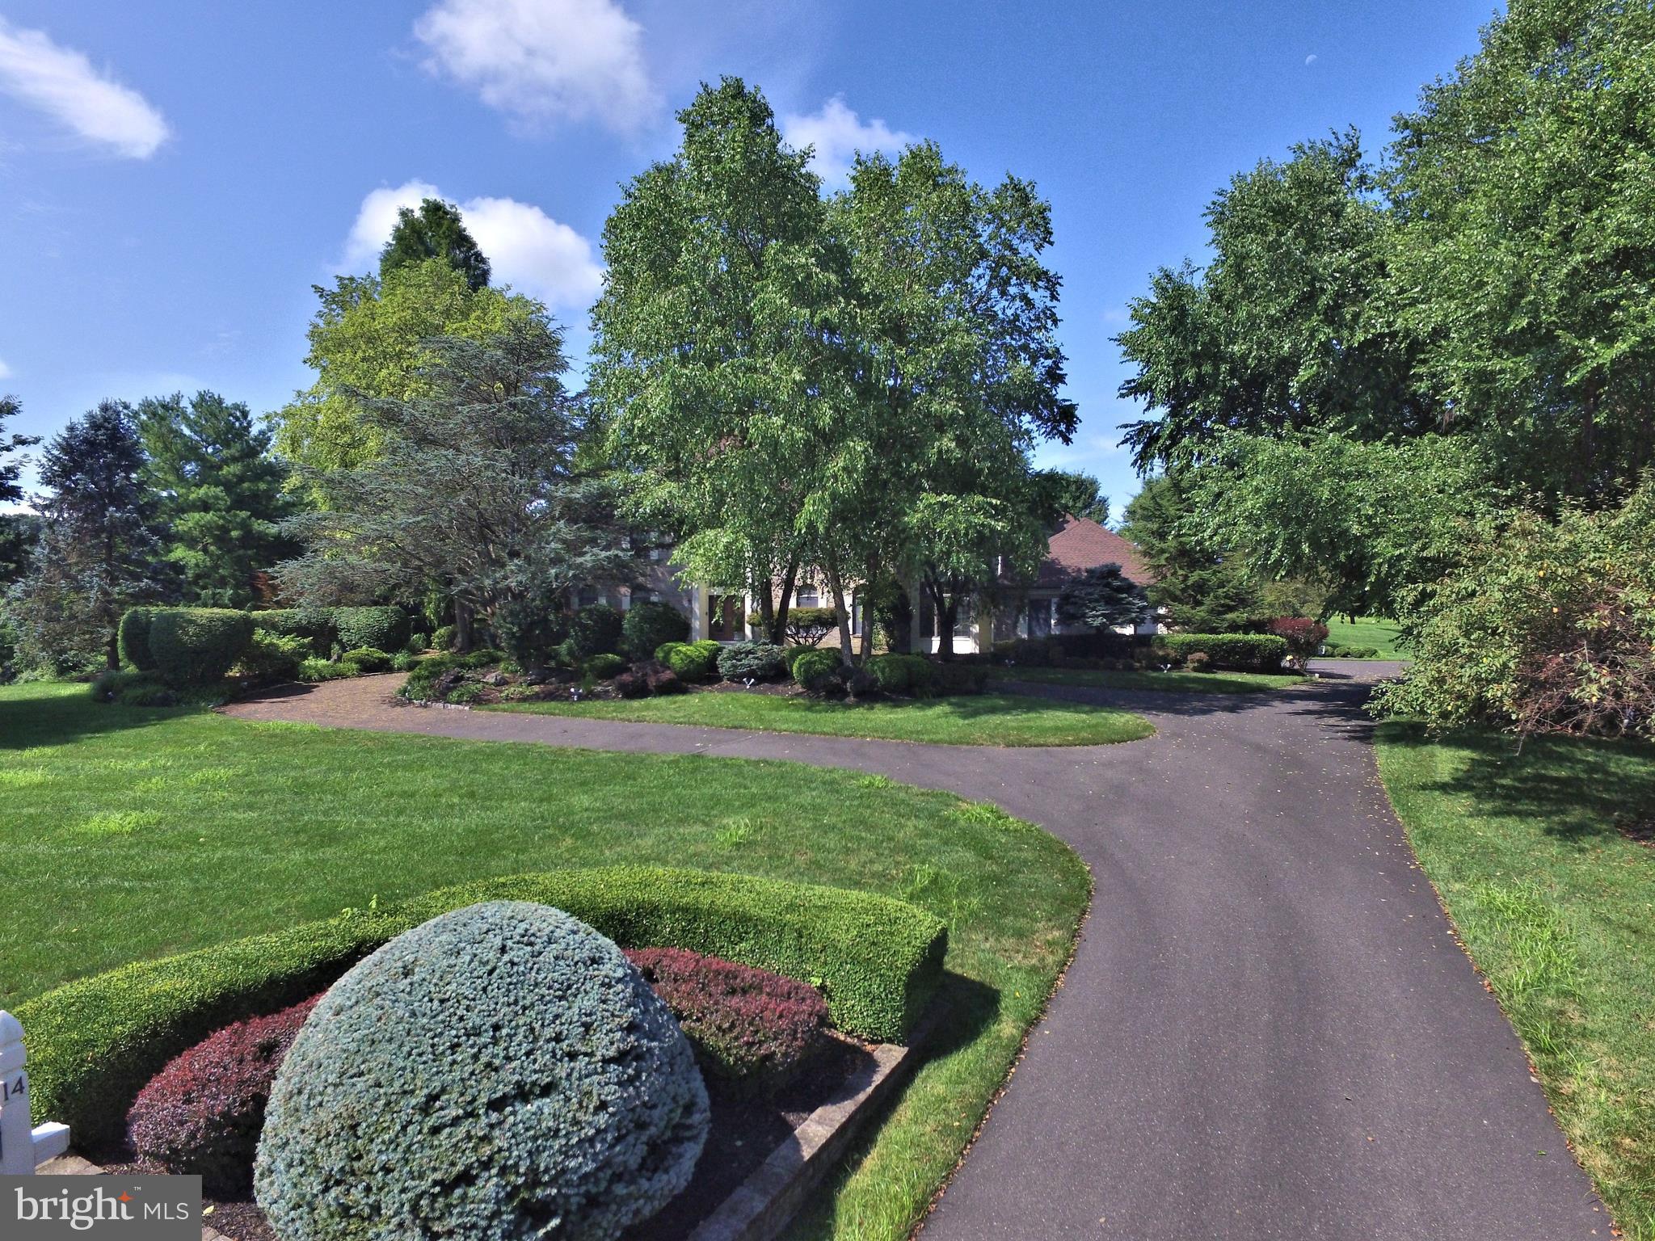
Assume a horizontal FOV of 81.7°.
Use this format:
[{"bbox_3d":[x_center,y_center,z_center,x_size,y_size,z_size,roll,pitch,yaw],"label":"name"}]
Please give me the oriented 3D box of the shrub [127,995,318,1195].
[{"bbox_3d":[-2.980,2.470,5.150,1.350,0.650,1.000,-1,2,-30],"label":"shrub"}]

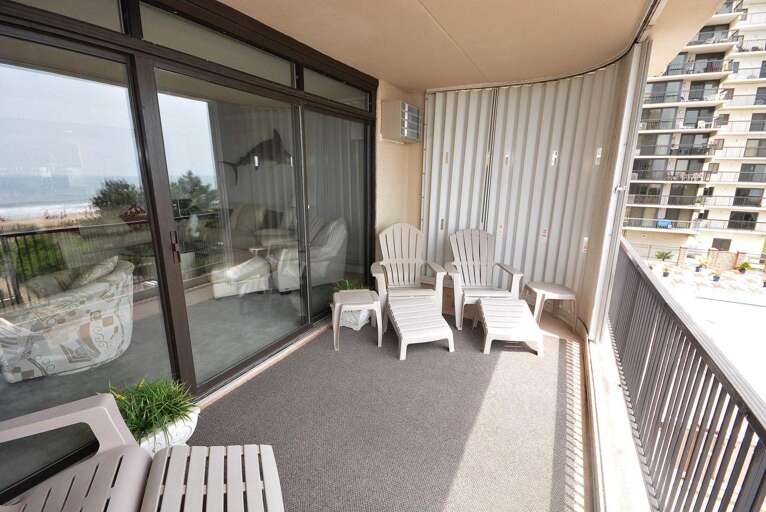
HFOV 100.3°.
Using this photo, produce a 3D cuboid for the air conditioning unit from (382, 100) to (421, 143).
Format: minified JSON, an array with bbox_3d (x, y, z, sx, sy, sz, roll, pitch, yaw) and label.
[{"bbox_3d":[0.209,-1.624,3.913,0.270,0.410,0.570,8,16,28],"label":"air conditioning unit"}]

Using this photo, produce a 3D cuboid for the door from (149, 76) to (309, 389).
[{"bbox_3d":[-0.990,-0.198,2.466,0.060,2.000,1.140,8,16,28],"label":"door"}]

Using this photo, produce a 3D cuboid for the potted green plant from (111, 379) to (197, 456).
[{"bbox_3d":[-1.275,0.927,1.773,0.340,0.390,0.380,8,16,28],"label":"potted green plant"}]

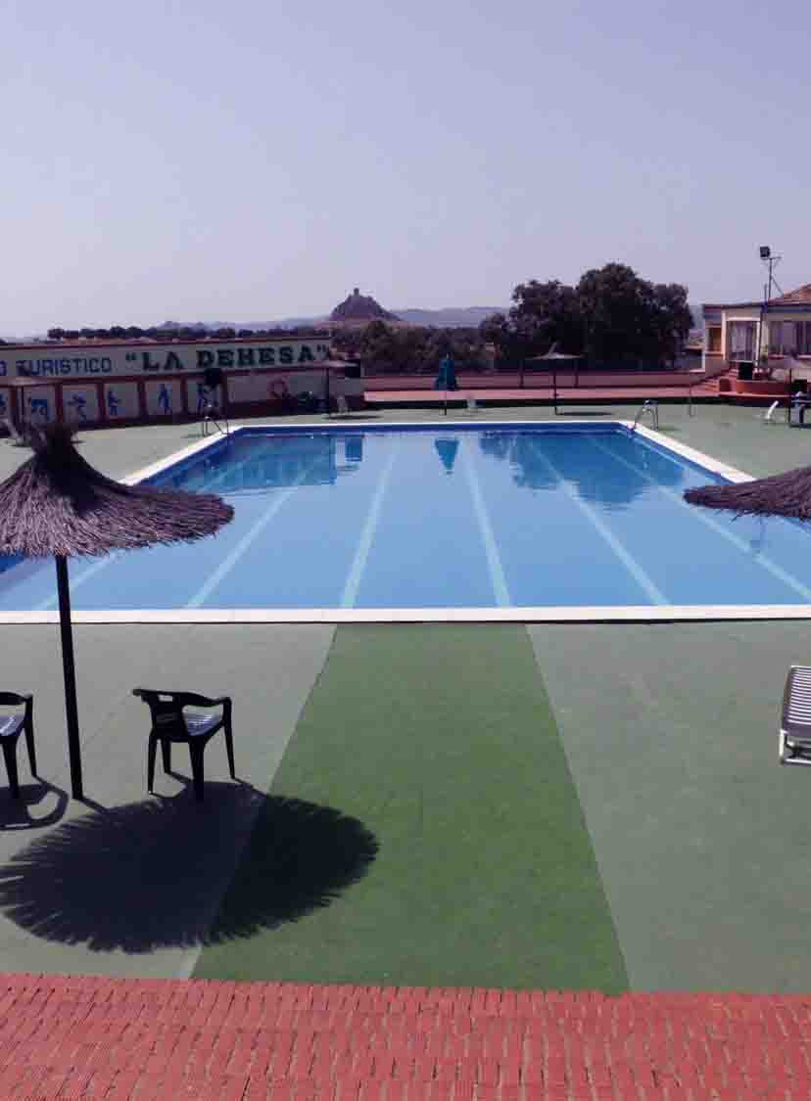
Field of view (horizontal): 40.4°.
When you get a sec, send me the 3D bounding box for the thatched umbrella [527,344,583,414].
[{"bbox_3d":[5.484,-6.232,40.301,2.200,2.500,2.200,-1,11,2],"label":"thatched umbrella"}]

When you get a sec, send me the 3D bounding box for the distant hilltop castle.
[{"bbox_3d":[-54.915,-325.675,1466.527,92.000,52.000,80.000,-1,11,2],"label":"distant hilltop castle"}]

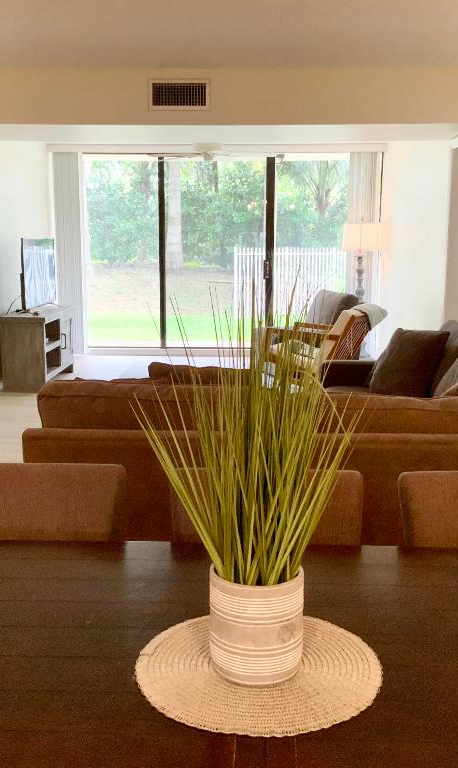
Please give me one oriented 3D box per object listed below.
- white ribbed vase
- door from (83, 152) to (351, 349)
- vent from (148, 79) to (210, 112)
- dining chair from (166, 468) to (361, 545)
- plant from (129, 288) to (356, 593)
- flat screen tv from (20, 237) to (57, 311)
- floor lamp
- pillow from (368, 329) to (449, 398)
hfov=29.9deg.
[{"bbox_3d":[0.044,0.357,1.318,0.144,0.155,0.144,0,10,2],"label":"white ribbed vase"},{"bbox_3d":[-0.141,-1.514,10.044,3.339,2.306,0.120,0,10,2],"label":"door"},{"bbox_3d":[-0.309,-1.820,5.381,0.385,0.201,0.030,0,10,2],"label":"vent"},{"bbox_3d":[0.084,0.667,1.900,0.458,0.865,0.600,0,10,2],"label":"dining chair"},{"bbox_3d":[0.025,0.083,1.275,0.334,0.480,0.315,0,10,2],"label":"plant"},{"bbox_3d":[-1.893,-1.110,8.605,0.110,0.702,1.203,0,10,2],"label":"flat screen tv"},{"bbox_3d":[1.399,-0.953,9.131,0.440,1.590,0.440,0,10,2],"label":"floor lamp"},{"bbox_3d":[1.033,-0.120,5.002,0.450,0.440,0.180,17,-2,29],"label":"pillow"}]

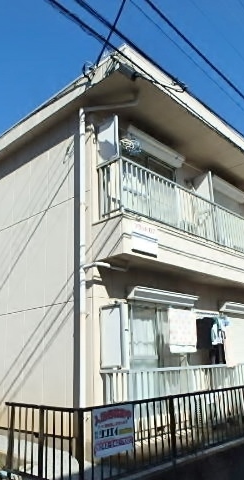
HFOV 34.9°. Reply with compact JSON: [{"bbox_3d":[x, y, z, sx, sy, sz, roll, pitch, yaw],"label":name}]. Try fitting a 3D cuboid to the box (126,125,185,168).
[{"bbox_3d":[0.681,-1.728,7.466,0.200,0.240,1.690,-17,-23,41],"label":"box"}]

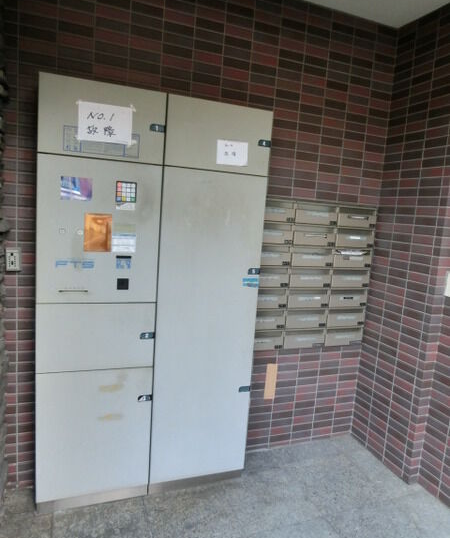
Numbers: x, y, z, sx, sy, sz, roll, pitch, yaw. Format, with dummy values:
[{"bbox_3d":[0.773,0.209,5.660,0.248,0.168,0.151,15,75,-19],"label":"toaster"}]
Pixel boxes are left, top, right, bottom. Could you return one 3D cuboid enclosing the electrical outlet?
[{"bbox_3d":[-0.932,-0.044,1.834,0.059,0.106,0.025,1,8,-21],"label":"electrical outlet"}]

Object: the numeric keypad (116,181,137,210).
[{"bbox_3d":[-0.419,-0.310,1.760,0.089,0.121,0.005,1,8,-21],"label":"numeric keypad"}]

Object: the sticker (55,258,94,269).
[{"bbox_3d":[-0.624,-0.020,1.729,0.152,0.036,0.005,1,8,-21],"label":"sticker"}]

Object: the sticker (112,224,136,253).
[{"bbox_3d":[-0.434,-0.133,1.784,0.103,0.125,0.005,1,8,-21],"label":"sticker"}]

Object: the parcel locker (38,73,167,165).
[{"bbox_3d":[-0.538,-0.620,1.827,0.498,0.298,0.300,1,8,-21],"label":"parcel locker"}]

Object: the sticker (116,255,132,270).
[{"bbox_3d":[-0.441,-0.029,1.798,0.065,0.059,0.005,1,8,-21],"label":"sticker"}]

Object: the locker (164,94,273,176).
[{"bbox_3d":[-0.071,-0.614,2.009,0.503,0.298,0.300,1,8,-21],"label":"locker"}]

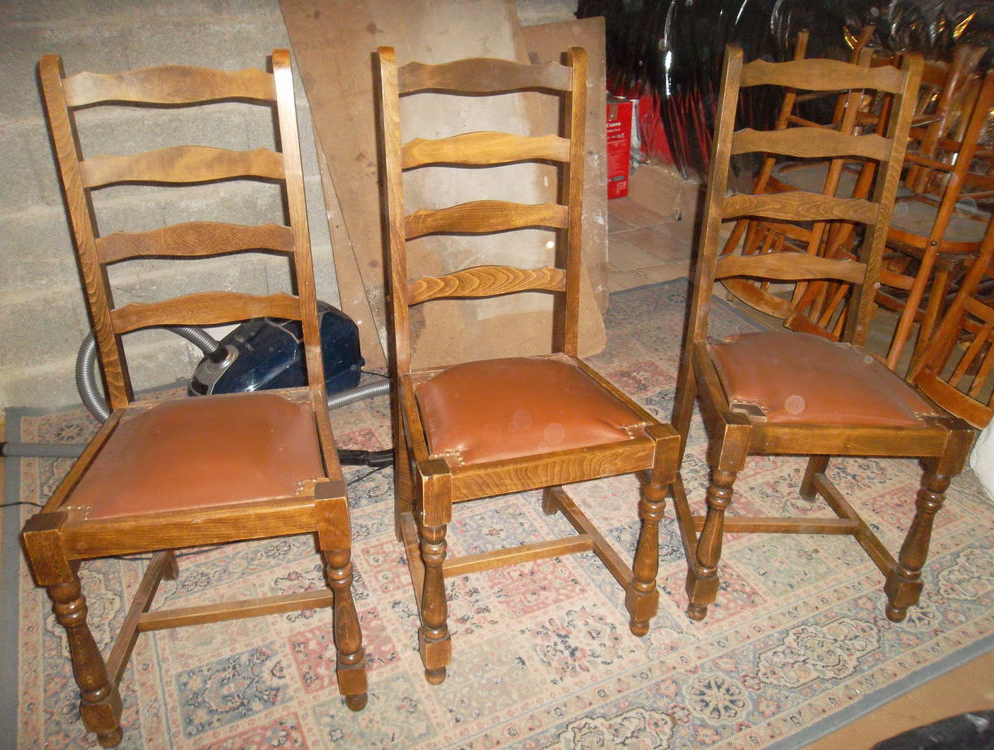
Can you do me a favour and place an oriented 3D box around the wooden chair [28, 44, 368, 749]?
[{"bbox_3d":[-0.487,0.050,1.301,0.451,1.059,0.467,-5,28,-11],"label":"wooden chair"}]

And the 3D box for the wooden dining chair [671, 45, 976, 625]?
[{"bbox_3d":[0.626,-0.062,1.556,0.451,1.059,0.467,1,27,-1],"label":"wooden dining chair"}]

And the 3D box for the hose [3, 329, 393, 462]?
[{"bbox_3d":[-0.801,0.027,2.222,1.060,0.250,0.440,1,27,0],"label":"hose"}]

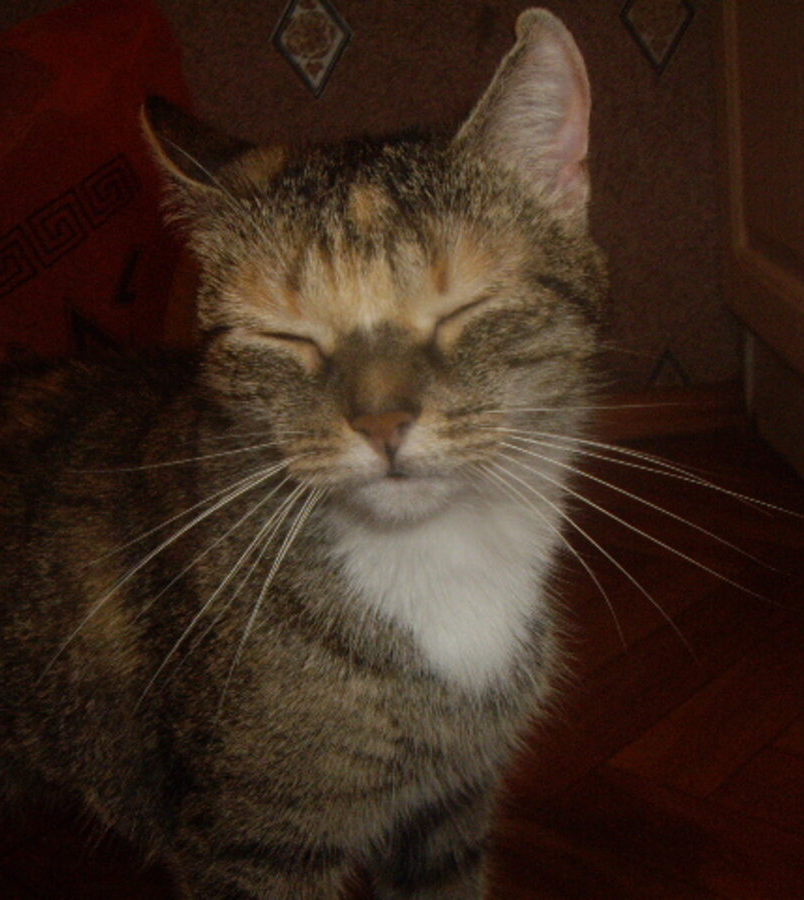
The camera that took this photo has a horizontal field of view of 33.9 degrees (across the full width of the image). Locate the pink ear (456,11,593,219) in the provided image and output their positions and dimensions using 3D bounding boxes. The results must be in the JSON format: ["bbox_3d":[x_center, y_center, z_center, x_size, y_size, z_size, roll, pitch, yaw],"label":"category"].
[{"bbox_3d":[0.035,-0.095,0.377,0.039,0.059,0.033,-4,7,-15],"label":"pink ear"}]

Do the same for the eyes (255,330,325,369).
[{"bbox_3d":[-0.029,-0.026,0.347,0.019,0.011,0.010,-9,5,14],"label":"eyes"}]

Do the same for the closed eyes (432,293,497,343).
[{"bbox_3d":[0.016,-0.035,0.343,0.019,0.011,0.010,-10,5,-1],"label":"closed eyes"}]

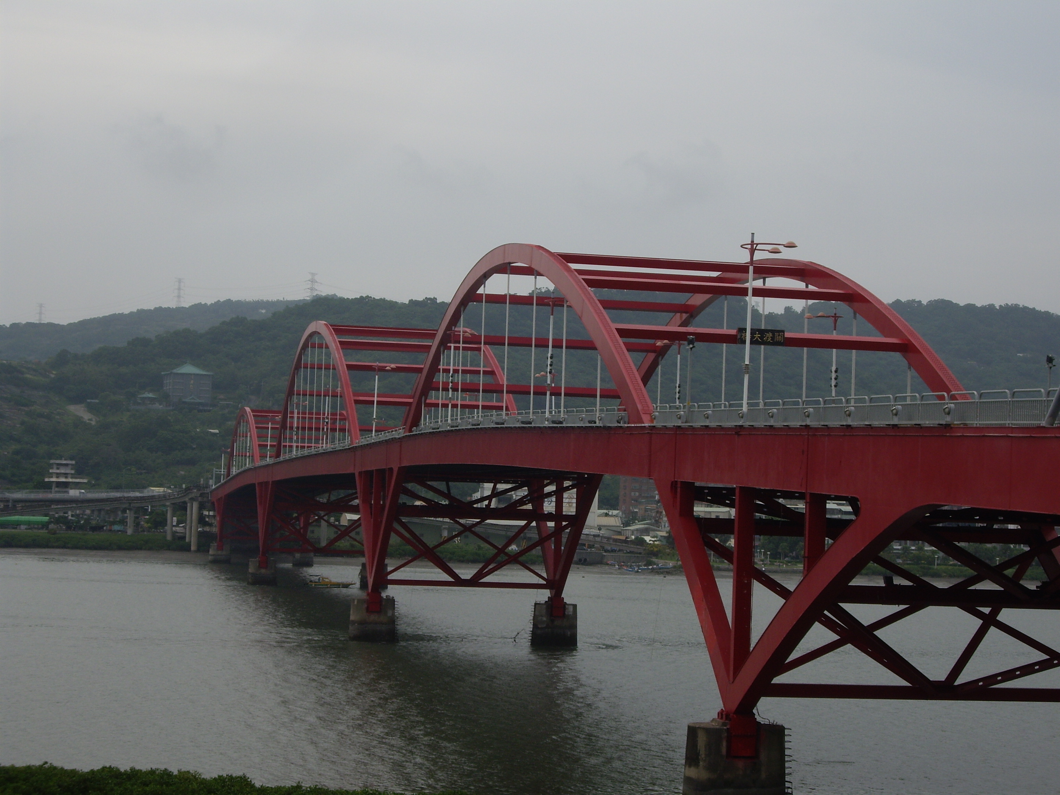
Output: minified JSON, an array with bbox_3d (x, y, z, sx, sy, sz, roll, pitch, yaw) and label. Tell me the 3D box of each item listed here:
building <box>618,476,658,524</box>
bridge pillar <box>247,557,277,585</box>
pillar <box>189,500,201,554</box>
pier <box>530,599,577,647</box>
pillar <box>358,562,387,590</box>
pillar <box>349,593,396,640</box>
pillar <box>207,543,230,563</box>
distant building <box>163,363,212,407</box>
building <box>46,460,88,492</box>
[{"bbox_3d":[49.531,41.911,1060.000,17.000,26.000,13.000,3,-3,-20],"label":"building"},{"bbox_3d":[-45.433,29.564,411.309,4.750,4.800,3.100,3,-3,-10],"label":"bridge pillar"},{"bbox_3d":[-82.492,31.712,595.735,1.490,12.540,1.490,3,-3,-10],"label":"pillar"},{"bbox_3d":[2.652,23.393,252.436,4.750,5.000,3.100,3,-3,-10],"label":"pier"},{"bbox_3d":[-26.629,30.594,414.658,4.750,4.450,3.100,3,-3,-10],"label":"pillar"},{"bbox_3d":[-16.166,22.738,249.069,4.750,4.600,3.100,3,-3,-10],"label":"pillar"},{"bbox_3d":[-70.807,35.742,551.904,4.750,4.450,3.100,3,-3,-10],"label":"pillar"},{"bbox_3d":[-187.808,-6.602,1330.000,23.500,24.500,23.000,3,-3,-20],"label":"distant building"},{"bbox_3d":[-169.505,29.387,885.000,15.000,13.000,9.500,3,-3,-11],"label":"building"}]

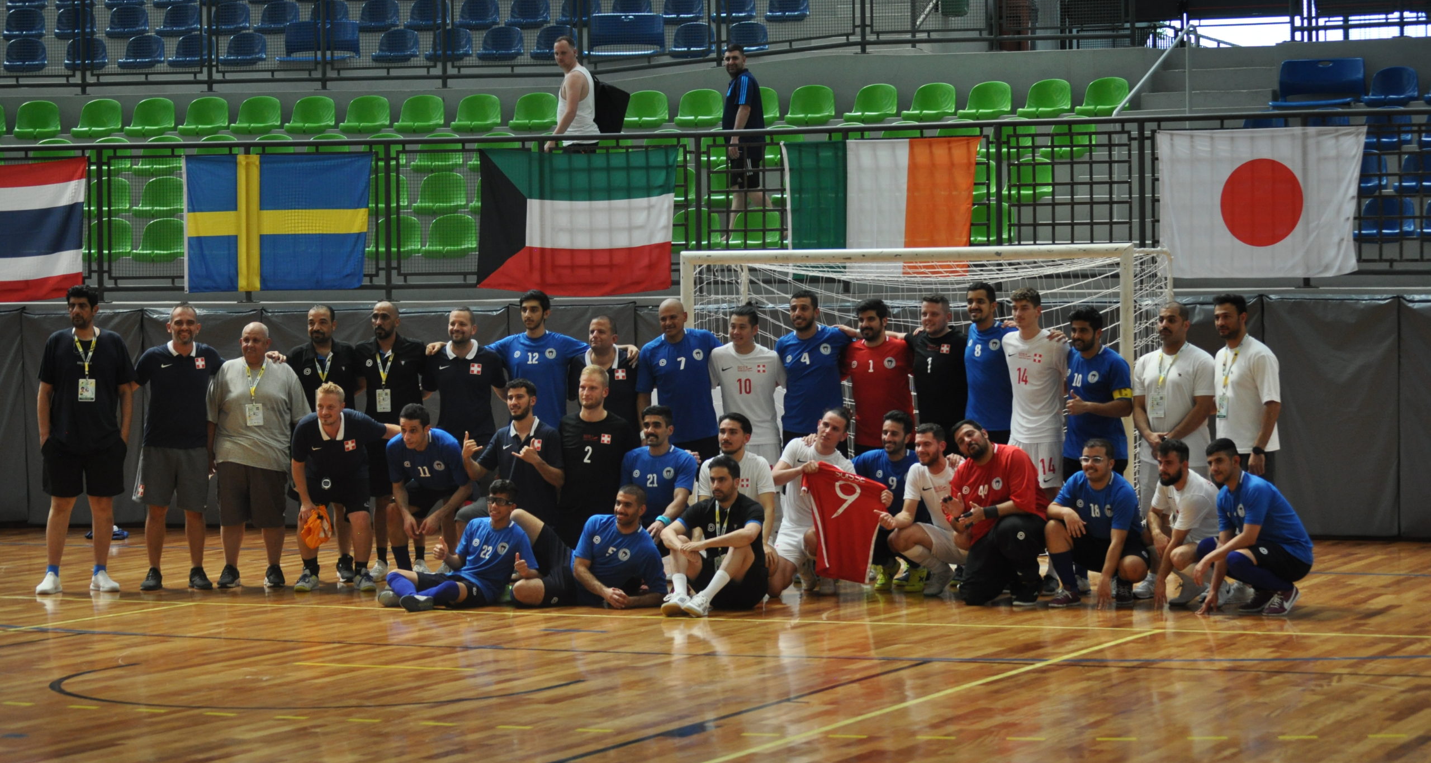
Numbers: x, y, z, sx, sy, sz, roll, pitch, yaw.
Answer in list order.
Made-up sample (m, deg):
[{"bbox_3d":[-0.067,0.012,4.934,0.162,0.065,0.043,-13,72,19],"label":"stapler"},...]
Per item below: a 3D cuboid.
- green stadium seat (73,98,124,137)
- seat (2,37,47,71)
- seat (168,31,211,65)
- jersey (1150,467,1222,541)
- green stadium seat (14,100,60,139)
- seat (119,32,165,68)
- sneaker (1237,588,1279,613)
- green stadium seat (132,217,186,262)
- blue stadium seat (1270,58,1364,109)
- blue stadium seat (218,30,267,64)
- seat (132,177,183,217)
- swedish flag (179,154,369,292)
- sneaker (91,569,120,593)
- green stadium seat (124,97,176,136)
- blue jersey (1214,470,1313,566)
[{"bbox_3d":[-5.730,-2.439,30.200,0.425,0.340,0.410,-1,1,7],"label":"green stadium seat"},{"bbox_3d":[-7.158,-3.390,33.800,0.430,0.395,0.410,0,0,-6],"label":"seat"},{"bbox_3d":[-5.589,-3.533,34.700,0.430,0.350,0.400,0,0,4],"label":"seat"},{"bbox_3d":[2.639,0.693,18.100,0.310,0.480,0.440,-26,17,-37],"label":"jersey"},{"bbox_3d":[-6.442,-2.487,30.950,0.430,0.395,0.410,0,0,-7],"label":"green stadium seat"},{"bbox_3d":[-5.903,-3.408,33.500,0.420,0.365,0.400,0,1,9],"label":"seat"},{"bbox_3d":[2.960,1.191,17.700,0.280,0.120,0.110,-17,9,-31],"label":"sneaker"},{"bbox_3d":[-4.813,-1.230,28.200,0.440,0.400,0.440,-1,1,4],"label":"green stadium seat"},{"bbox_3d":[5.242,-2.599,28.400,0.790,0.440,0.440,0,1,20],"label":"blue stadium seat"},{"bbox_3d":[-4.759,-3.368,32.800,0.440,0.390,0.440,0,1,5],"label":"blue stadium seat"},{"bbox_3d":[-4.962,-1.644,29.100,0.440,0.360,0.410,0,0,9],"label":"seat"},{"bbox_3d":[-3.576,-1.302,26.600,1.630,1.120,0.050,0,0,12],"label":"swedish flag"},{"bbox_3d":[-3.848,1.248,20.500,0.110,0.130,0.300,-1,1,-26],"label":"sneaker"},{"bbox_3d":[-5.265,-2.456,30.300,0.440,0.400,0.440,-1,1,4],"label":"green stadium seat"},{"bbox_3d":[2.996,0.741,17.750,0.310,0.560,0.430,-45,24,-26],"label":"blue jersey"}]

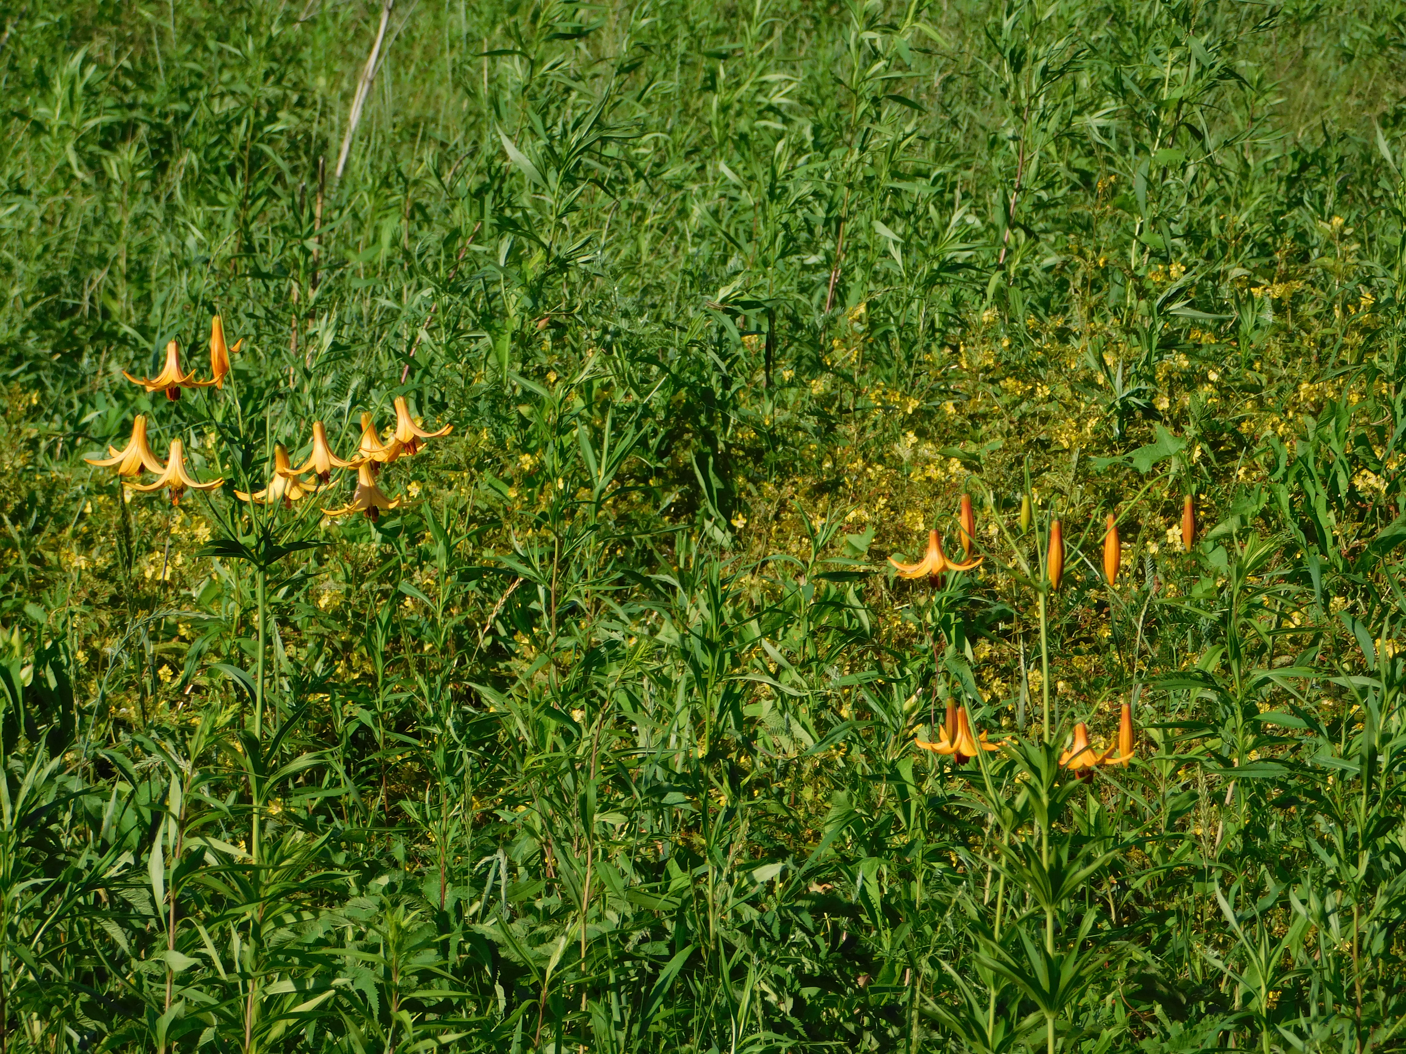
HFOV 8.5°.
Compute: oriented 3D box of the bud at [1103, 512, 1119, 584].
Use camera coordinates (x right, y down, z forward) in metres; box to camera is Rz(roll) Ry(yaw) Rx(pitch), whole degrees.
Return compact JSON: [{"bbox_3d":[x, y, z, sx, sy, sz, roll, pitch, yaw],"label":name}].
[{"bbox_3d":[0.352,0.018,8.120,0.015,0.062,0.015,0,6,0],"label":"bud"}]

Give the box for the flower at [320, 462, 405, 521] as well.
[{"bbox_3d":[-0.288,-0.030,8.100,0.076,0.050,0.072,0,6,0],"label":"flower"}]

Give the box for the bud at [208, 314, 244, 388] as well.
[{"bbox_3d":[-0.397,-0.145,7.800,0.028,0.061,0.022,0,11,0],"label":"bud"}]

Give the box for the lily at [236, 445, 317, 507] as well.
[{"bbox_3d":[-0.353,-0.042,7.800,0.069,0.053,0.069,0,11,0],"label":"lily"}]

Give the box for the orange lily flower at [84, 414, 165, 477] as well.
[{"bbox_3d":[-0.477,-0.067,7.800,0.070,0.053,0.070,0,11,0],"label":"orange lily flower"}]

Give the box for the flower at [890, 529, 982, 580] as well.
[{"bbox_3d":[0.200,0.025,8.100,0.078,0.047,0.074,0,6,0],"label":"flower"}]

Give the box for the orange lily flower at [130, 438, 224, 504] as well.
[{"bbox_3d":[-0.436,-0.045,7.800,0.078,0.055,0.075,0,11,0],"label":"orange lily flower"}]

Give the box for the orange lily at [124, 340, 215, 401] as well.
[{"bbox_3d":[-0.458,-0.135,8.100,0.079,0.052,0.074,0,6,0],"label":"orange lily"}]

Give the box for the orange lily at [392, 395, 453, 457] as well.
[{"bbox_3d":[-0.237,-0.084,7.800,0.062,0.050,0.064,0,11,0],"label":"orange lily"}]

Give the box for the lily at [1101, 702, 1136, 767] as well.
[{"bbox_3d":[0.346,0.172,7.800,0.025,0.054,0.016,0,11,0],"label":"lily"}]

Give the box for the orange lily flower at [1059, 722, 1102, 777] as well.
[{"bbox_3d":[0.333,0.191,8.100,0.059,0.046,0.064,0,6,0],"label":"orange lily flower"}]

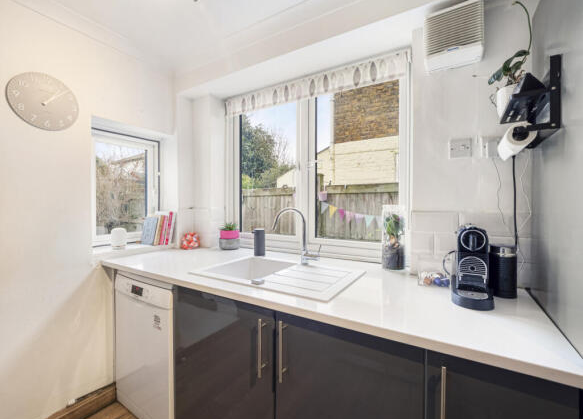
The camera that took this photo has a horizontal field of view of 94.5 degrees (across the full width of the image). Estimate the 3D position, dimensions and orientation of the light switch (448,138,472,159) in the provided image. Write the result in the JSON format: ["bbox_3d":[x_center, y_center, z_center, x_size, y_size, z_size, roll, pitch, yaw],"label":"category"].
[{"bbox_3d":[0.764,-0.277,1.219,0.086,0.086,0.012,1,1,32],"label":"light switch"}]

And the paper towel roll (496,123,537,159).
[{"bbox_3d":[0.755,-0.228,0.914,0.077,0.077,0.238,0,1,33],"label":"paper towel roll"}]

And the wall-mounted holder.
[{"bbox_3d":[0.798,-0.326,0.922,0.113,0.223,0.334,0,1,33],"label":"wall-mounted holder"}]

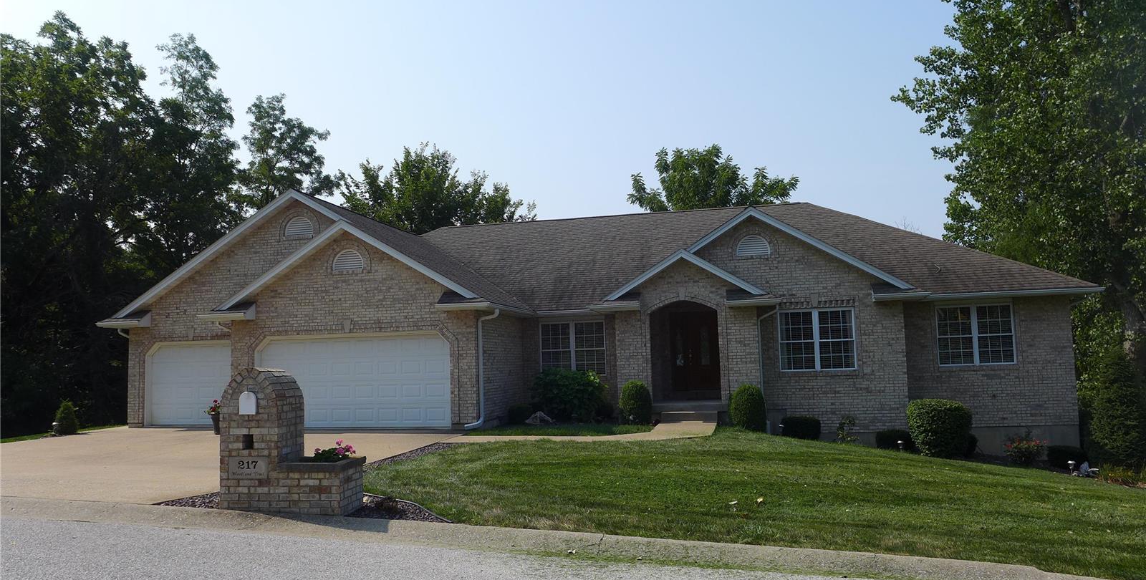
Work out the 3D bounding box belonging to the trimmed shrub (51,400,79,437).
[{"bbox_3d":[-11.627,2.946,18.291,0.570,0.810,0.570,-3,-5,13],"label":"trimmed shrub"}]

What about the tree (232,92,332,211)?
[{"bbox_3d":[-14.173,-1.908,38.735,5.800,15.800,5.800,-3,-5,13],"label":"tree"}]

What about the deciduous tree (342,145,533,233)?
[{"bbox_3d":[-7.074,-0.698,41.032,10.000,14.200,9.300,-3,-5,13],"label":"deciduous tree"}]

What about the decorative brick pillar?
[{"bbox_3d":[-2.758,1.458,7.847,1.260,1.390,0.560,-2,-5,8],"label":"decorative brick pillar"}]

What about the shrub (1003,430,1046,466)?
[{"bbox_3d":[10.078,3.510,17.746,0.860,0.830,0.780,-3,-5,13],"label":"shrub"}]

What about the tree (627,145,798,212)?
[{"bbox_3d":[6.512,-0.379,36.654,8.200,13.000,7.600,-3,-5,13],"label":"tree"}]

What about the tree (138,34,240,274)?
[{"bbox_3d":[-17.187,-3.125,35.442,5.700,17.200,5.700,-3,-5,13],"label":"tree"}]

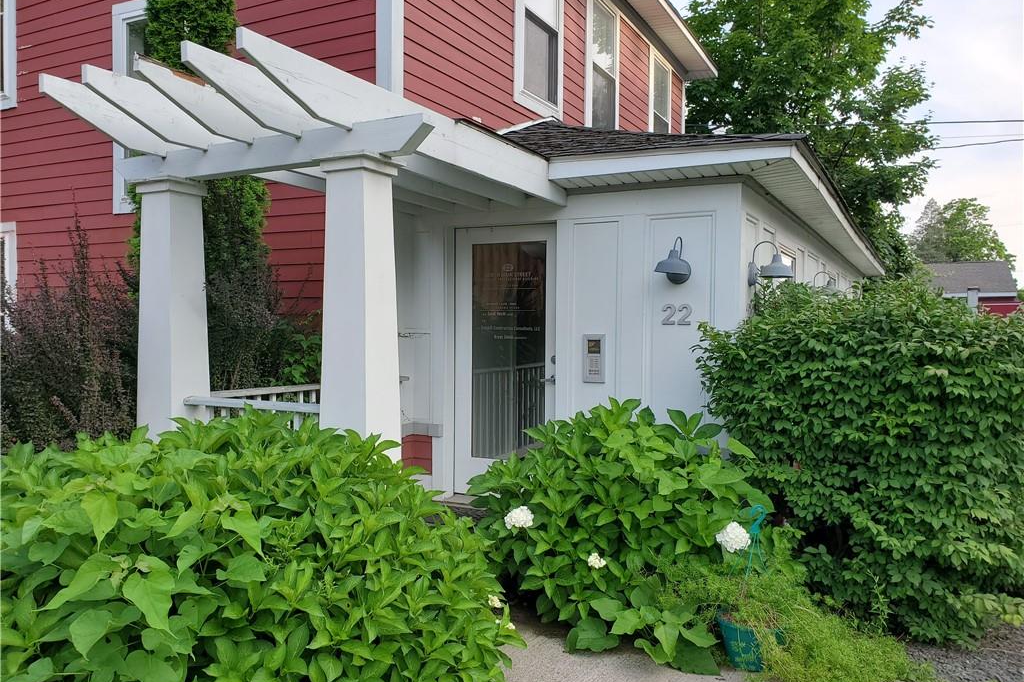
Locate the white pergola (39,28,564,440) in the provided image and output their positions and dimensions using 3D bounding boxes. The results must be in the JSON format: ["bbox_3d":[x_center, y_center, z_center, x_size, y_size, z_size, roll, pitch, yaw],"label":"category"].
[{"bbox_3d":[-0.767,0.111,4.300,1.960,2.540,2.880,2,2,28],"label":"white pergola"}]

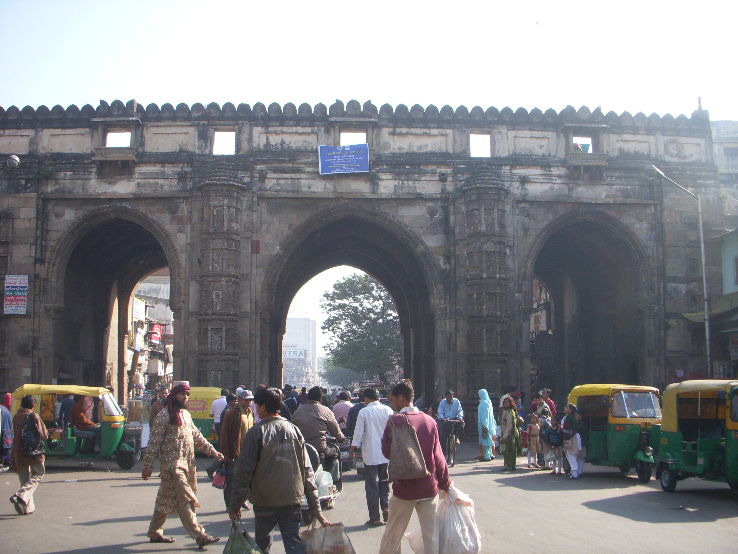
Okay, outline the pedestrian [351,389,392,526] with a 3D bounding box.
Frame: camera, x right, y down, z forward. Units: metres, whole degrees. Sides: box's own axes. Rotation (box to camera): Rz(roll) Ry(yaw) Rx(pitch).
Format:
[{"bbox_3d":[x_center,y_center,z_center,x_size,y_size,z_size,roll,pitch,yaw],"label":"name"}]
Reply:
[{"bbox_3d":[0.054,2.164,9.800,0.520,1.616,0.380,1,-8,-7],"label":"pedestrian"}]

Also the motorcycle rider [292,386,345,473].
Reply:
[{"bbox_3d":[-0.653,2.090,10.460,0.670,1.300,0.750,0,-8,3],"label":"motorcycle rider"}]

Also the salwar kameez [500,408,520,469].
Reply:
[{"bbox_3d":[2.858,3.267,16.463,0.460,1.260,0.300,-1,-8,6],"label":"salwar kameez"}]

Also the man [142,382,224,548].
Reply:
[{"bbox_3d":[-1.972,1.960,8.569,0.780,1.676,0.520,-4,-9,25],"label":"man"}]

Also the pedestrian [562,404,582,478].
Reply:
[{"bbox_3d":[3.828,3.061,15.228,0.370,1.370,0.380,1,-8,-7],"label":"pedestrian"}]

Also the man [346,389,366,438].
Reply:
[{"bbox_3d":[-0.075,2.484,12.075,0.500,1.660,0.360,0,-8,2],"label":"man"}]

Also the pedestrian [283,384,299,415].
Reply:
[{"bbox_3d":[-1.940,3.527,19.906,0.480,1.710,0.360,0,-8,2],"label":"pedestrian"}]

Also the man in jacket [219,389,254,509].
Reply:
[{"bbox_3d":[-1.783,2.348,11.071,0.420,1.607,0.500,-8,-11,43],"label":"man in jacket"}]

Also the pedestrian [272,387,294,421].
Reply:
[{"bbox_3d":[-1.515,2.711,13.755,0.500,1.660,0.340,-2,-8,14],"label":"pedestrian"}]

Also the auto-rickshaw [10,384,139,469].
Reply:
[{"bbox_3d":[-6.039,3.105,16.852,2.580,1.720,1.300,-1,-8,8],"label":"auto-rickshaw"}]

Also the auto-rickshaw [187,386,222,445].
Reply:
[{"bbox_3d":[-4.580,3.671,21.001,1.300,1.720,2.600,2,-8,-14],"label":"auto-rickshaw"}]

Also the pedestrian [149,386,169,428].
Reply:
[{"bbox_3d":[-3.977,2.929,15.421,0.360,1.675,0.500,-6,-10,36],"label":"pedestrian"}]

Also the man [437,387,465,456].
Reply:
[{"bbox_3d":[1.820,3.210,17.873,0.580,1.453,0.750,0,-8,-2],"label":"man"}]

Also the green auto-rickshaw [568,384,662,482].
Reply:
[{"bbox_3d":[4.740,2.900,15.345,1.300,1.710,2.630,2,-8,-13],"label":"green auto-rickshaw"}]

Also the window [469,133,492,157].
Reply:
[{"bbox_3d":[3.977,-4.733,29.215,0.765,0.926,0.300,0,-8,-2],"label":"window"}]

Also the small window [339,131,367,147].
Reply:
[{"bbox_3d":[-0.556,-4.751,28.318,0.938,0.575,0.350,0,-8,0],"label":"small window"}]

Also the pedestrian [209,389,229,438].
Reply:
[{"bbox_3d":[-3.417,3.395,18.588,0.500,1.637,0.340,-2,-8,14],"label":"pedestrian"}]

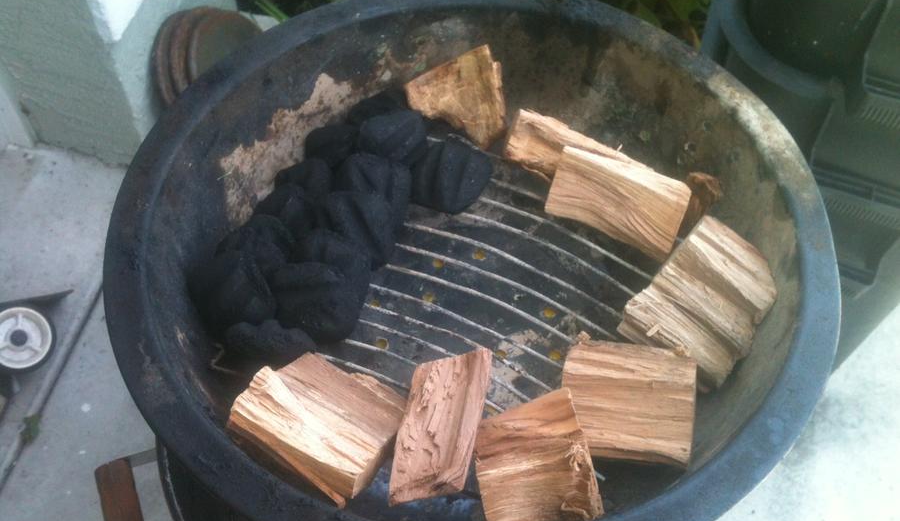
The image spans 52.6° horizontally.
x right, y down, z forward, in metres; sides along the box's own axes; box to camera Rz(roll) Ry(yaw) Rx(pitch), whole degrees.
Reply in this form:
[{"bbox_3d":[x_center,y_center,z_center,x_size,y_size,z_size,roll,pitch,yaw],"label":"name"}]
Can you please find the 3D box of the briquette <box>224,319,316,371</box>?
[{"bbox_3d":[-0.099,0.050,0.501,0.049,0.030,0.047,-2,22,0],"label":"briquette"}]

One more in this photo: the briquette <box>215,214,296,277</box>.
[{"bbox_3d":[-0.113,-0.008,0.529,0.049,0.031,0.049,1,54,-36],"label":"briquette"}]

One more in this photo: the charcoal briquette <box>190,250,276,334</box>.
[{"bbox_3d":[-0.120,0.017,0.509,0.048,0.031,0.048,-48,66,12],"label":"charcoal briquette"}]

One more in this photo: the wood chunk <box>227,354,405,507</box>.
[{"bbox_3d":[-0.068,0.087,0.470,0.072,0.038,0.052,27,56,14],"label":"wood chunk"}]

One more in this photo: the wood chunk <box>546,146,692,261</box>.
[{"bbox_3d":[0.104,-0.036,0.568,0.080,0.030,0.043,23,100,14],"label":"wood chunk"}]

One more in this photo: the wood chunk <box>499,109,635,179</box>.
[{"bbox_3d":[0.084,-0.074,0.599,0.087,0.036,0.037,23,58,14],"label":"wood chunk"}]

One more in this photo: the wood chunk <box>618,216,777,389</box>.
[{"bbox_3d":[0.141,0.026,0.518,0.071,0.037,0.067,-42,60,4],"label":"wood chunk"}]

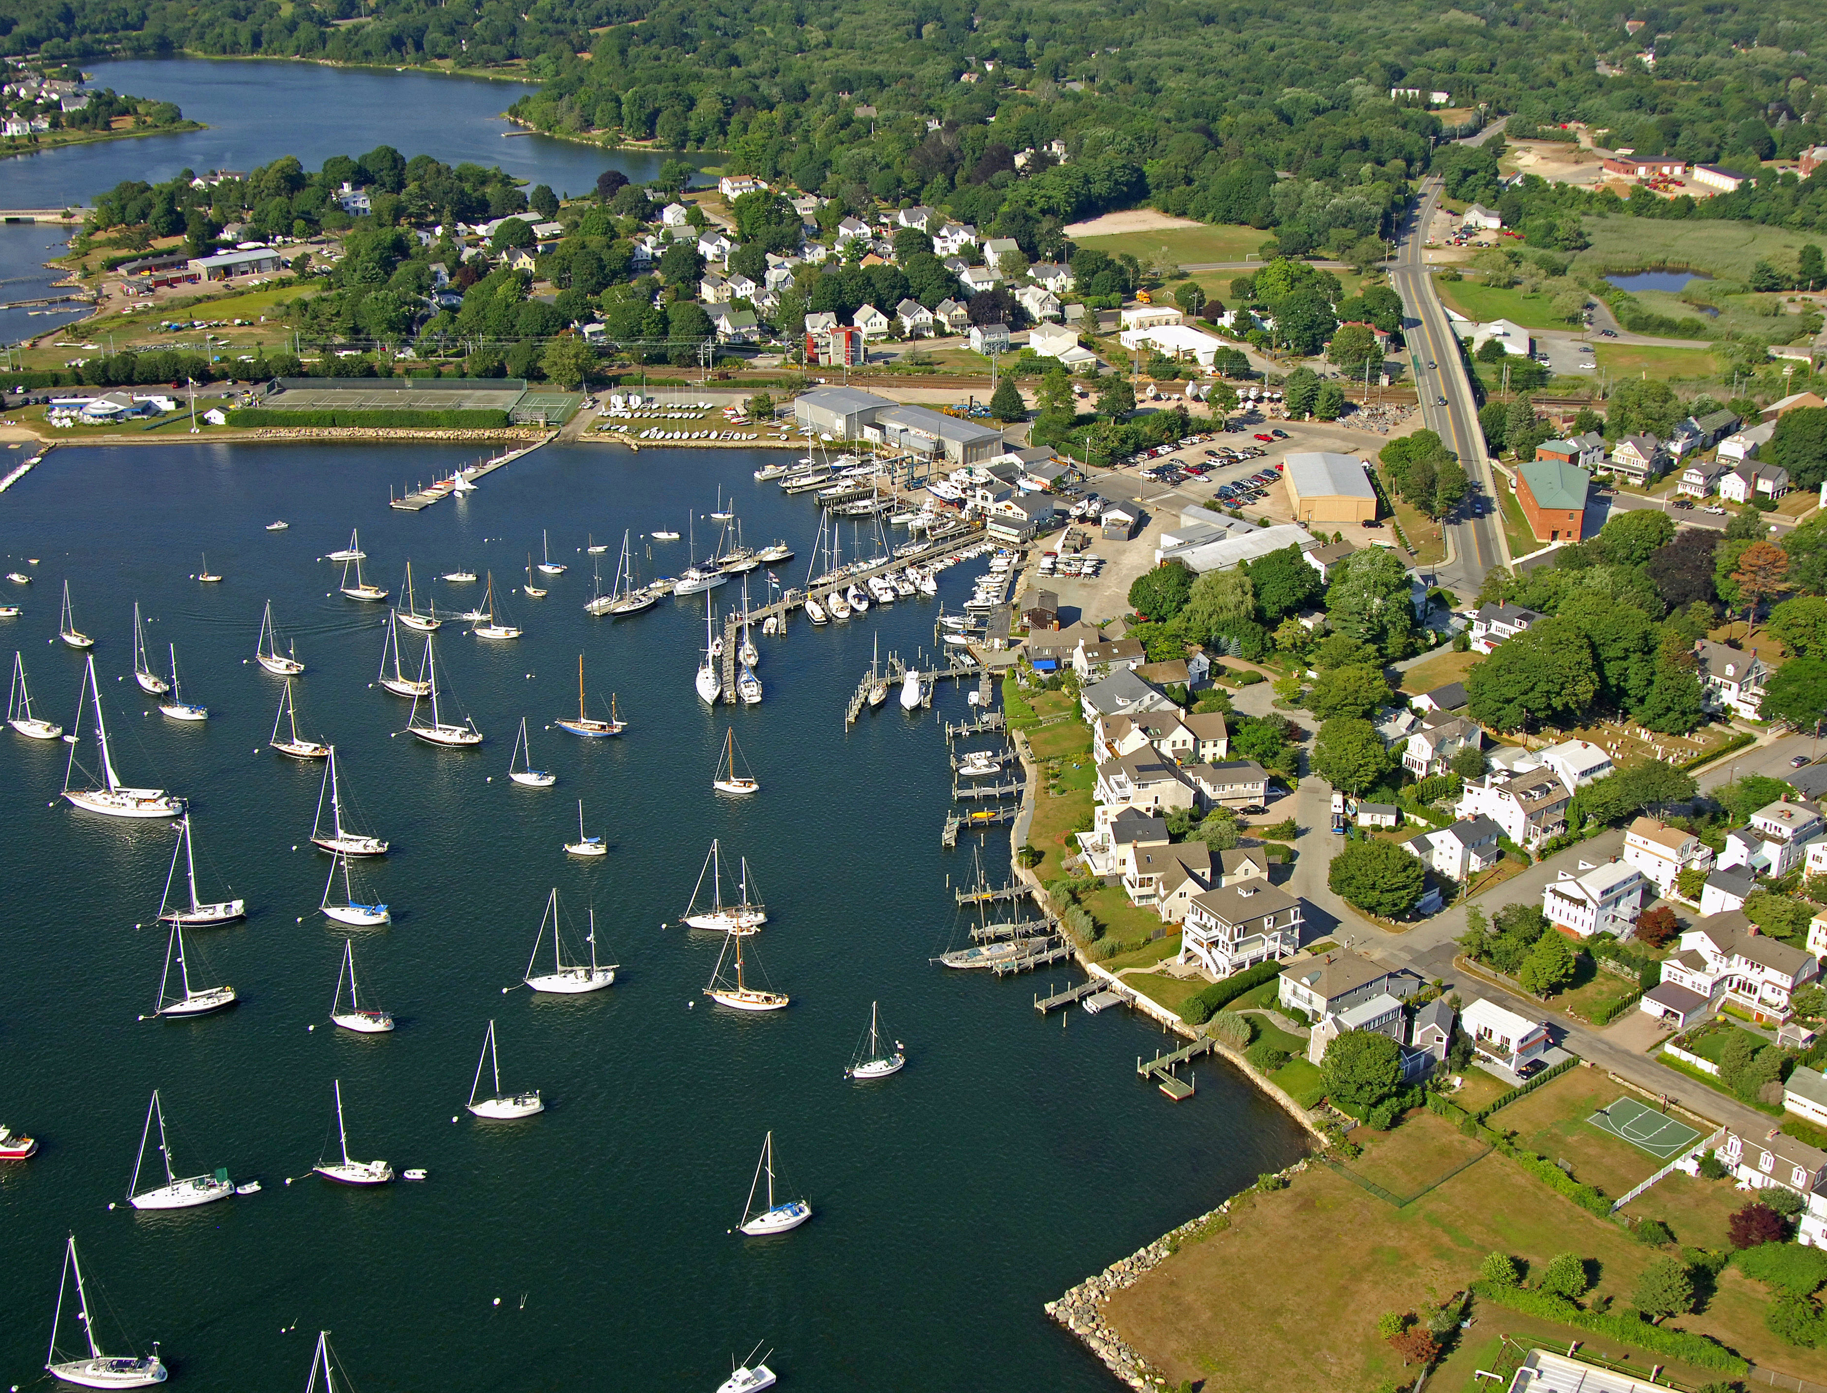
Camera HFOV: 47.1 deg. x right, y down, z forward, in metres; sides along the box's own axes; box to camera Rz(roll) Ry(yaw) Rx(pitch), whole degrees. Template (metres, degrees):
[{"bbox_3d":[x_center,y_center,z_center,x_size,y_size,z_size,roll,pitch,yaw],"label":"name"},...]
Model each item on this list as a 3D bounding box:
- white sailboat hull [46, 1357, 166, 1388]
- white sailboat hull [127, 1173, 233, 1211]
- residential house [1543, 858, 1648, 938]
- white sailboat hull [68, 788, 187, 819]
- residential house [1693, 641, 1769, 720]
[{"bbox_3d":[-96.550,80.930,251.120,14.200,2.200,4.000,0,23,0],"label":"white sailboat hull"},{"bbox_3d":[-94.000,64.030,269.330,12.400,2.000,3.800,-7,24,-15],"label":"white sailboat hull"},{"bbox_3d":[105.060,30.050,322.900,12.000,8.800,9.600,-18,28,-35],"label":"residential house"},{"bbox_3d":[-142.330,18.930,376.880,22.800,2.800,5.800,4,23,11],"label":"white sailboat hull"},{"bbox_3d":[156.650,-3.870,399.610,9.800,10.600,15.800,-17,28,-36],"label":"residential house"}]

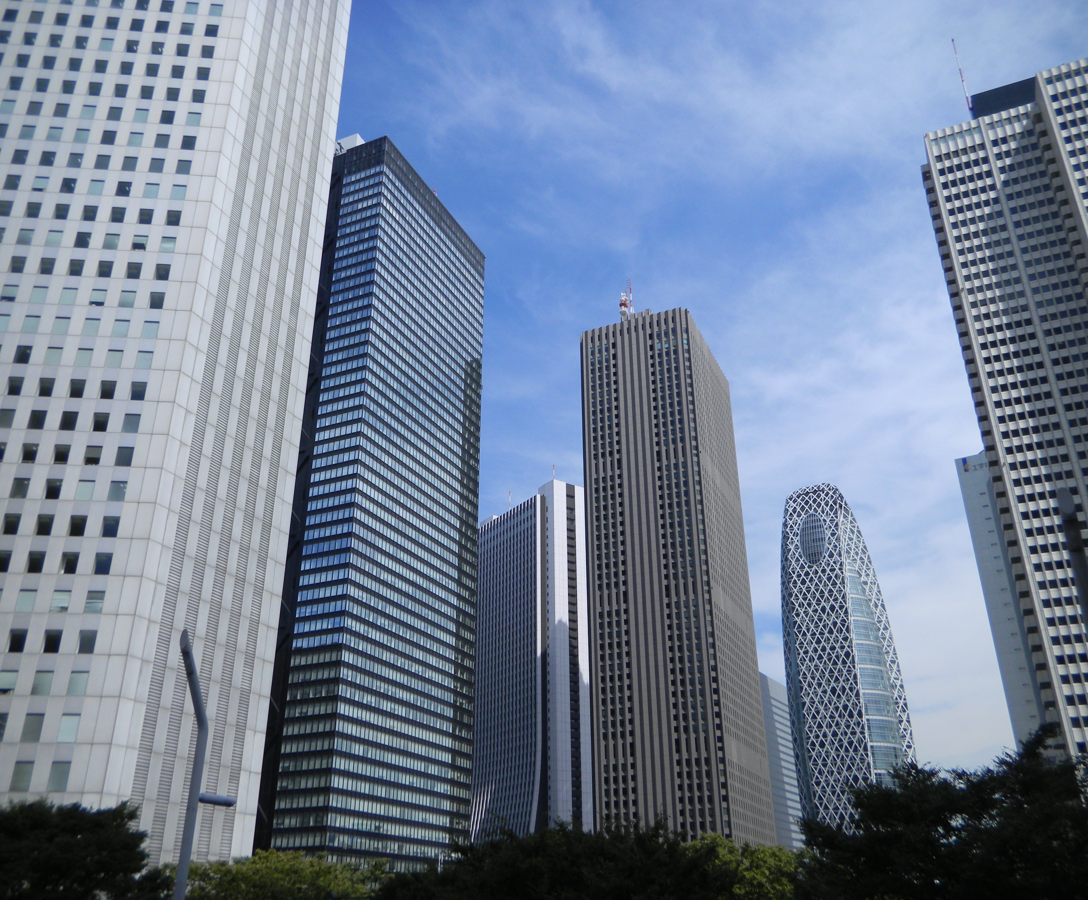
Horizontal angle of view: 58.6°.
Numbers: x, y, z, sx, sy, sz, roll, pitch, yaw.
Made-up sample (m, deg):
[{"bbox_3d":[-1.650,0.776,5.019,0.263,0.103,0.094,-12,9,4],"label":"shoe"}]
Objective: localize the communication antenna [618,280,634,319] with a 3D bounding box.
[{"bbox_3d":[34.317,-61.523,397.050,6.200,20.000,5.500,-11,-28,21],"label":"communication antenna"}]

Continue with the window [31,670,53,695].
[{"bbox_3d":[-44.434,20.767,86.089,1.570,2.130,0.150,1,-26,-3],"label":"window"}]

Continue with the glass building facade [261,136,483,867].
[{"bbox_3d":[-50.700,20.007,259.527,43.000,204.000,60.500,-11,-28,21],"label":"glass building facade"}]

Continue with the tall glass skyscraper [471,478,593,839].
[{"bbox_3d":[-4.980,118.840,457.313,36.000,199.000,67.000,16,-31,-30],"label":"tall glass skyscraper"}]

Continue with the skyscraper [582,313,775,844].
[{"bbox_3d":[48.156,59.778,356.822,44.000,216.500,61.600,-11,-28,21],"label":"skyscraper"}]

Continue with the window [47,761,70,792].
[{"bbox_3d":[-41.329,27.969,82.789,1.580,2.370,0.150,1,-26,-3],"label":"window"}]

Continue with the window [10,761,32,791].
[{"bbox_3d":[-44.403,27.887,82.618,1.600,2.380,0.150,1,-26,-3],"label":"window"}]

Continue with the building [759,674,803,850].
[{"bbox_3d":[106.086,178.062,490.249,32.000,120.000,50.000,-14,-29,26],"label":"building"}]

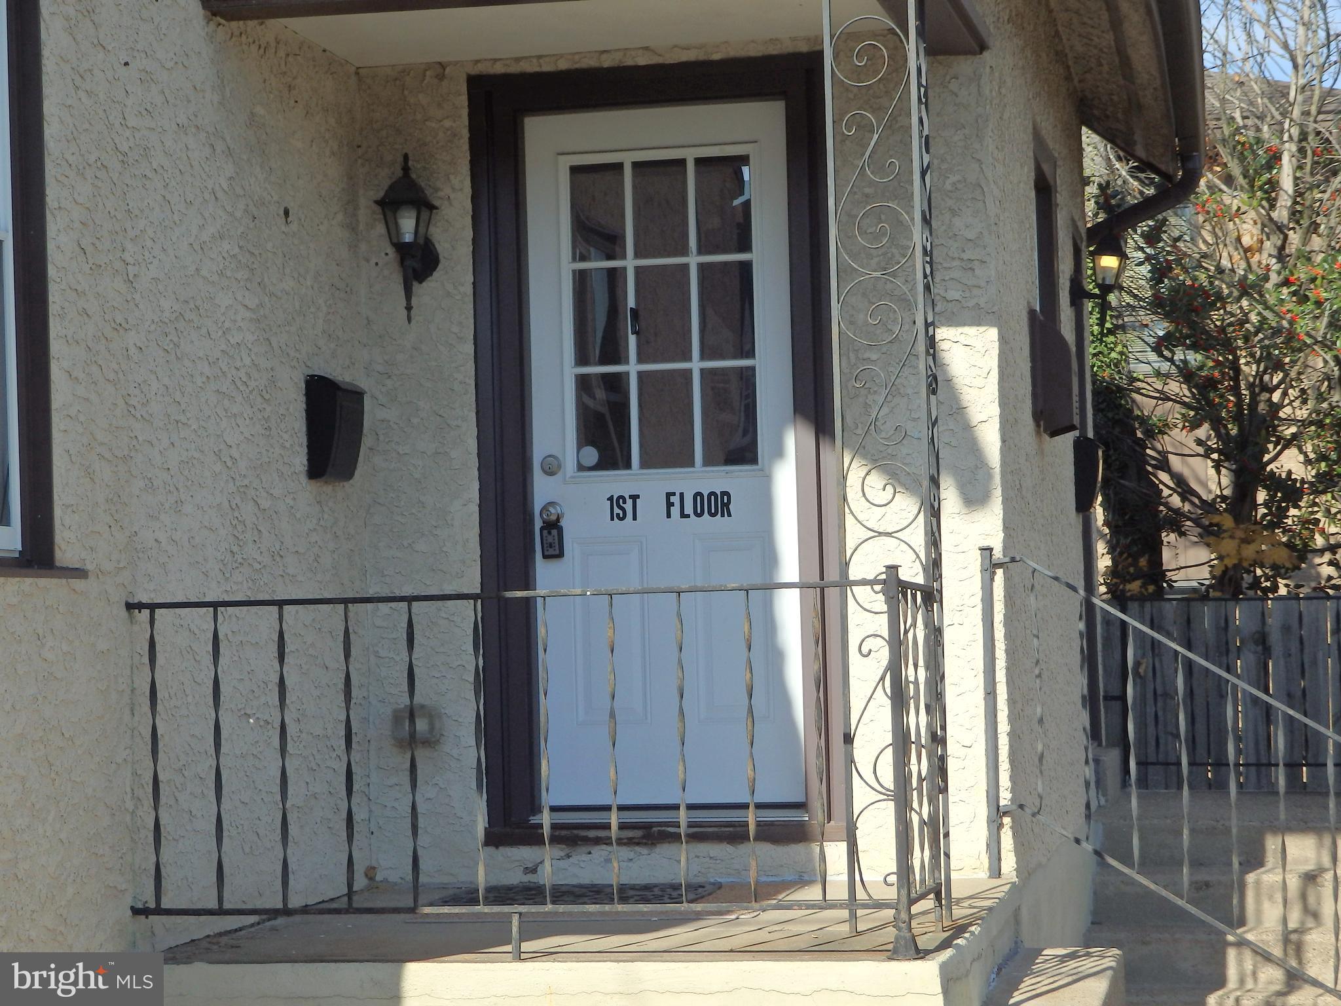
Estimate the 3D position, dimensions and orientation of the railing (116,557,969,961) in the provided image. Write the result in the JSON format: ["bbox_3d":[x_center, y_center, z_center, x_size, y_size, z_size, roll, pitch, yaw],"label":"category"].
[{"bbox_3d":[-0.286,0.593,5.868,1.780,0.835,0.540,-2,-3,11],"label":"railing"}]

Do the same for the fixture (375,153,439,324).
[{"bbox_3d":[-0.748,-0.758,7.385,0.170,0.495,0.220,-2,-3,11],"label":"fixture"}]

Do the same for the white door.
[{"bbox_3d":[-0.017,-0.143,7.447,0.800,2.030,0.050,-2,-3,11],"label":"white door"}]

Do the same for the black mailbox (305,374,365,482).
[{"bbox_3d":[-0.923,-0.204,7.112,0.100,0.290,0.230,-2,-3,11],"label":"black mailbox"}]

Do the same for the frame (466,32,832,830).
[{"bbox_3d":[-0.039,-0.150,7.385,1.050,2.245,0.150,-2,-3,11],"label":"frame"}]

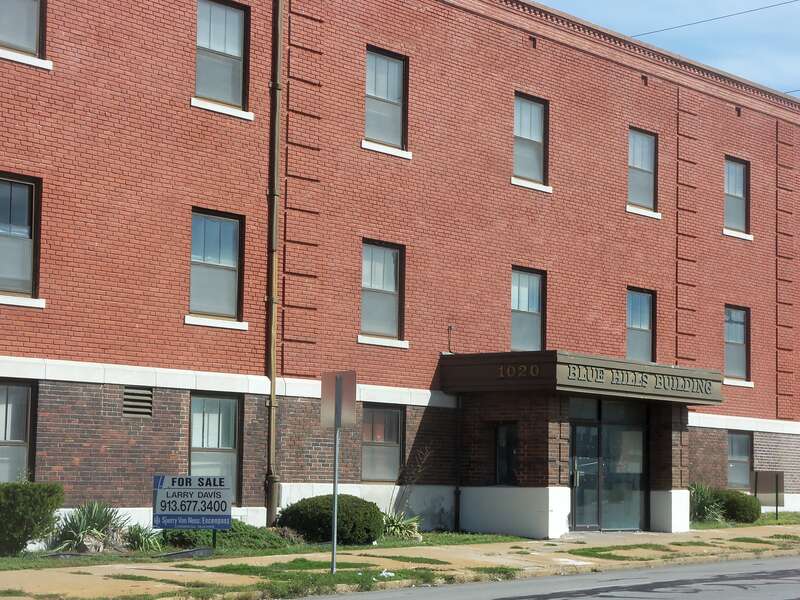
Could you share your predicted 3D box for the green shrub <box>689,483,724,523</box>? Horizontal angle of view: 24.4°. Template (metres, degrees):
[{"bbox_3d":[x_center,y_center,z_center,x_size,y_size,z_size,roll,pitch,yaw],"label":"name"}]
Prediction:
[{"bbox_3d":[6.341,4.206,38.500,0.900,0.820,0.920,1,-6,0],"label":"green shrub"}]

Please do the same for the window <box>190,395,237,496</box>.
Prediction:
[{"bbox_3d":[-2.865,2.290,28.466,0.150,1.711,1.168,-4,-8,38],"label":"window"}]

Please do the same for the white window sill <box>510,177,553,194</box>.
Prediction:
[{"bbox_3d":[2.564,-2.253,36.350,0.180,0.133,1.430,-4,-7,38],"label":"white window sill"}]

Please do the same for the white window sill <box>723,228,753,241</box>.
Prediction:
[{"bbox_3d":[7.830,-1.494,42.953,0.180,0.133,1.430,-4,-7,38],"label":"white window sill"}]

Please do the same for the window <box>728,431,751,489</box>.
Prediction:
[{"bbox_3d":[7.683,3.640,41.872,0.150,1.320,1.150,-4,-8,39],"label":"window"}]

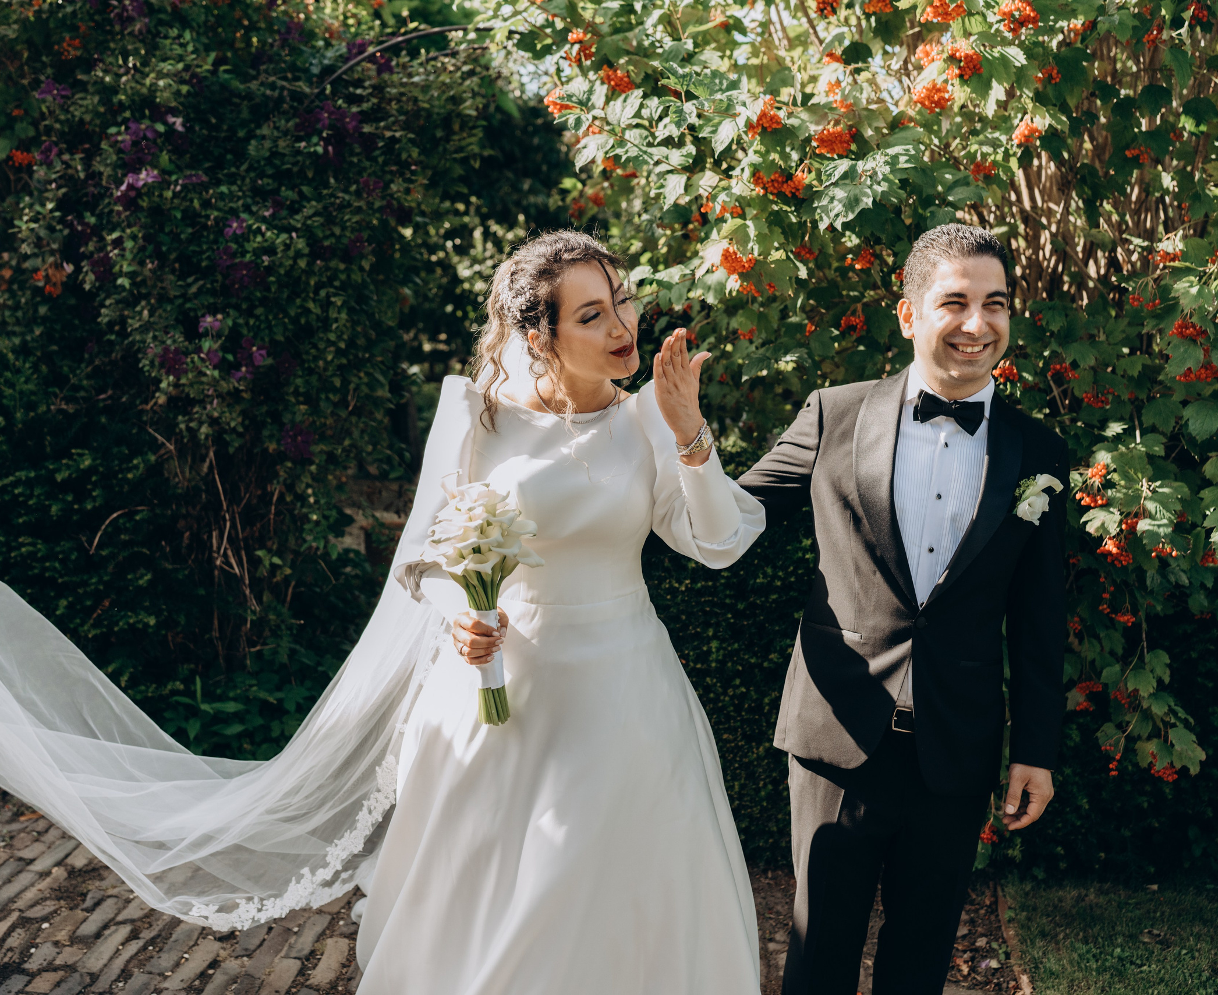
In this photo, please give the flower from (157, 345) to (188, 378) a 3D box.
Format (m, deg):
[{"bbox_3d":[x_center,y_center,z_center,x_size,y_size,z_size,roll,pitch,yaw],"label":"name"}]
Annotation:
[{"bbox_3d":[-1.384,-0.431,4.600,0.096,0.103,0.050,0,6,-5],"label":"flower"}]

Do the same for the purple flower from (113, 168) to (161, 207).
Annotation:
[{"bbox_3d":[-1.495,-0.985,4.600,0.155,0.118,0.080,0,6,-5],"label":"purple flower"}]

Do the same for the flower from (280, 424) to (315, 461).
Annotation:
[{"bbox_3d":[-0.974,-0.175,4.550,0.110,0.113,0.055,0,6,-5],"label":"flower"}]

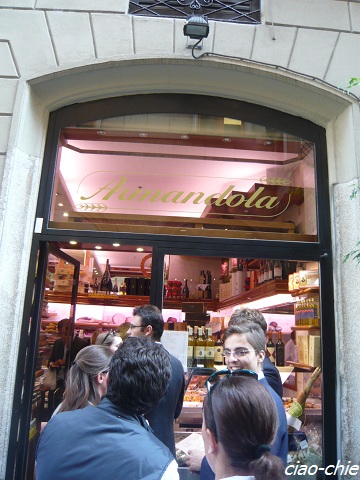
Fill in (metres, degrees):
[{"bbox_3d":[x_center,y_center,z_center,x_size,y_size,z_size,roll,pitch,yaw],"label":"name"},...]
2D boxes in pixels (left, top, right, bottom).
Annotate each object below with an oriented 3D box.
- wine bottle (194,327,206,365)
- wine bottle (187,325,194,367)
[{"bbox_3d":[0.169,0.877,3.172,0.074,0.314,0.074,3,-12,-2],"label":"wine bottle"},{"bbox_3d":[0.090,0.881,3.192,0.074,0.312,0.074,3,-12,-2],"label":"wine bottle"}]

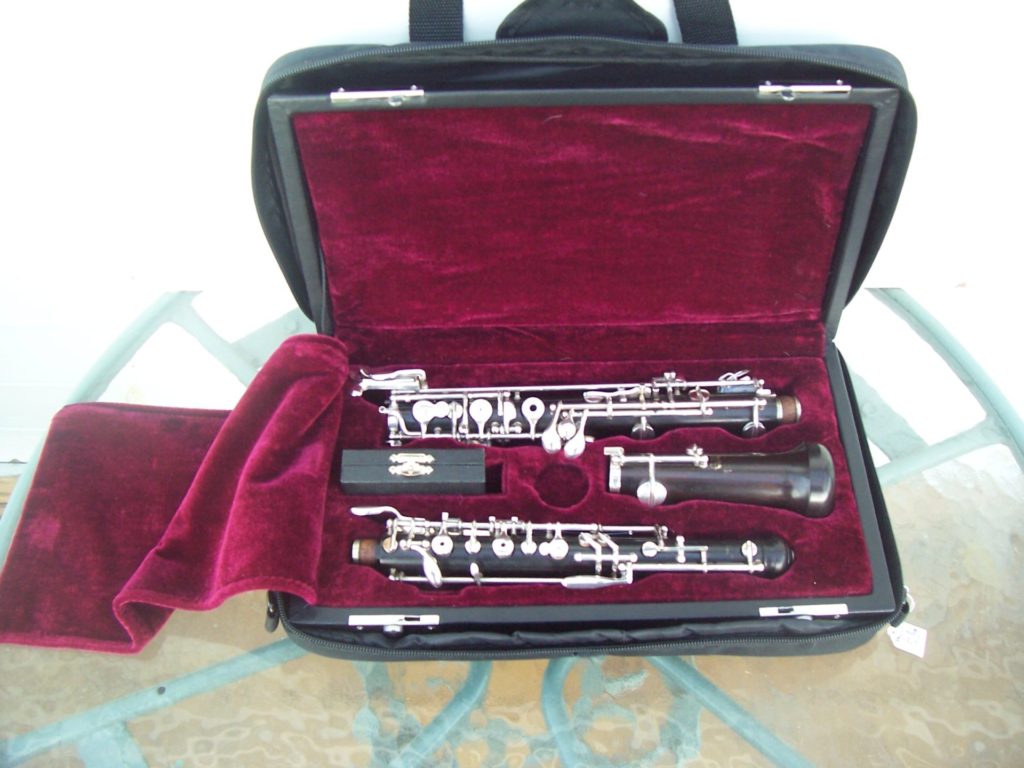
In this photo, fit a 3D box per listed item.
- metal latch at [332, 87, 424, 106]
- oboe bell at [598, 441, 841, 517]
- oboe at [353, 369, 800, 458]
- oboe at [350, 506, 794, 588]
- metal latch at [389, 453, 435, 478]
[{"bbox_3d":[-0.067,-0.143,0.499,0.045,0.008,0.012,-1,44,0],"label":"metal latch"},{"bbox_3d":[0.120,0.056,0.585,0.128,0.046,0.046,1,58,1],"label":"oboe bell"},{"bbox_3d":[0.038,0.018,0.605,0.260,0.036,0.043,-1,58,0],"label":"oboe"},{"bbox_3d":[0.034,0.091,0.559,0.243,0.034,0.037,0,58,1],"label":"oboe"},{"bbox_3d":[-0.057,0.046,0.574,0.026,0.004,0.015,-1,58,0],"label":"metal latch"}]

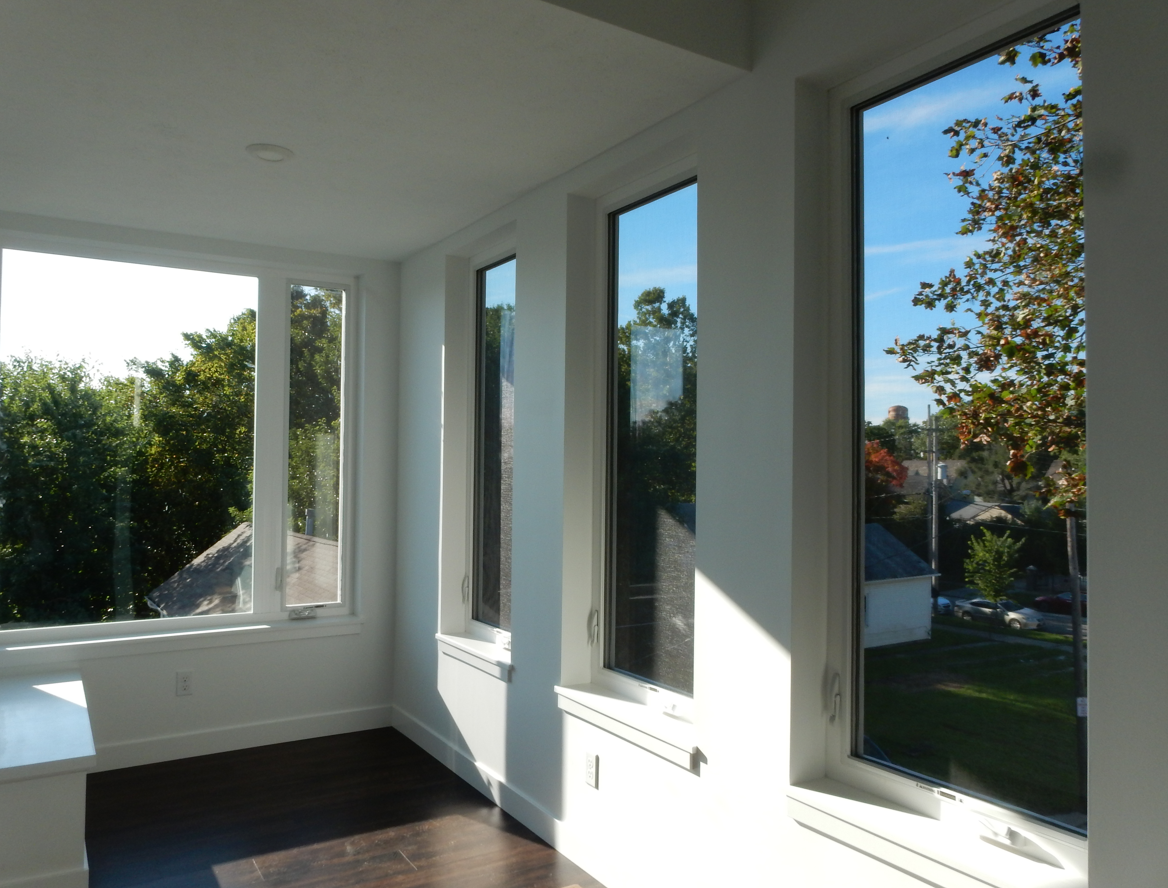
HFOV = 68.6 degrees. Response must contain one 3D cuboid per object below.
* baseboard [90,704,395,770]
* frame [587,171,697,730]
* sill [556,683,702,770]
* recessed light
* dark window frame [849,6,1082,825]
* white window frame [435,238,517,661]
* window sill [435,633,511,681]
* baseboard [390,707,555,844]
[{"bbox_3d":[-1.629,1.446,4.228,1.421,0.123,0.017,2,-2,-32],"label":"baseboard"},{"bbox_3d":[0.267,-0.027,2.950,0.082,1.830,0.744,2,-2,-32],"label":"frame"},{"bbox_3d":[0.161,0.921,2.856,0.160,0.079,0.812,2,-2,-32],"label":"sill"},{"bbox_3d":[-1.123,-1.025,3.039,0.167,0.028,0.167,2,-2,-32],"label":"recessed light"},{"bbox_3d":[0.873,-0.045,1.989,0.062,1.700,0.603,2,-2,-32],"label":"dark window frame"},{"bbox_3d":[-0.412,-0.008,3.872,0.175,1.830,0.737,2,-2,-32],"label":"white window frame"},{"bbox_3d":[-0.455,0.941,3.822,0.160,0.076,0.795,2,-2,-32],"label":"window sill"},{"bbox_3d":[-0.559,1.447,3.856,0.017,0.123,1.792,2,-2,-32],"label":"baseboard"}]

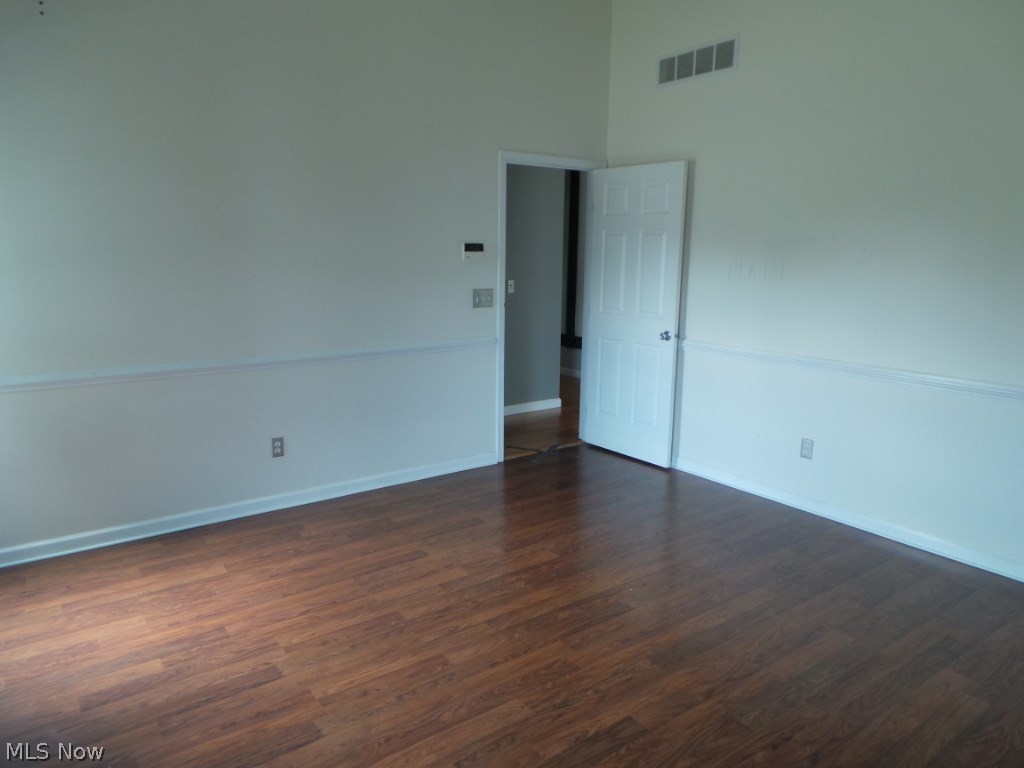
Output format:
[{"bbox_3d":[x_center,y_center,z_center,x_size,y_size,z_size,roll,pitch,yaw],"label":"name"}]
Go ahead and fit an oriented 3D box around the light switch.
[{"bbox_3d":[-0.190,-0.571,4.552,0.161,0.118,0.018,-8,14,-35],"label":"light switch"}]

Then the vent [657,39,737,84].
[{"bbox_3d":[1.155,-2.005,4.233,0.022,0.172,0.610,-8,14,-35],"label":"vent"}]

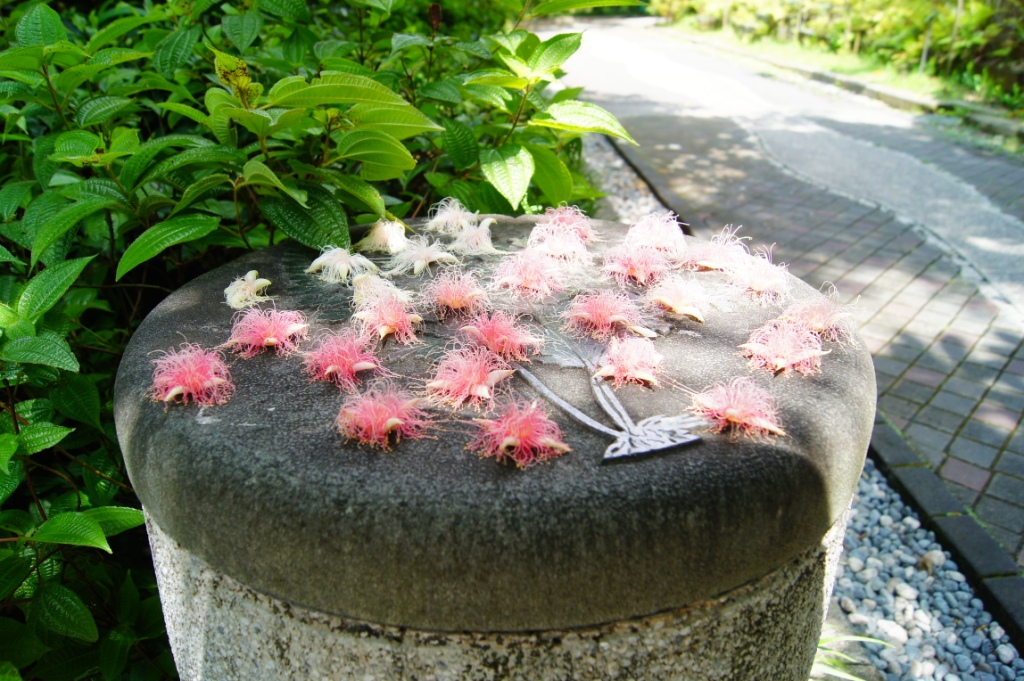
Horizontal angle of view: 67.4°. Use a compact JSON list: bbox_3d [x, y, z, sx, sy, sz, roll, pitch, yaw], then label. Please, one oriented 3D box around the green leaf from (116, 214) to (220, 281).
[{"bbox_3d":[-0.354,-0.096,0.790,0.130,0.018,0.045,-31,55,-12],"label":"green leaf"}]

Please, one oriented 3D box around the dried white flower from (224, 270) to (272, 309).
[{"bbox_3d":[-0.220,-0.045,0.638,0.038,0.025,0.038,1,24,0],"label":"dried white flower"}]

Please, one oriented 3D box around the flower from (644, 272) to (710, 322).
[{"bbox_3d":[0.133,-0.038,0.610,0.052,0.031,0.052,1,24,0],"label":"flower"}]

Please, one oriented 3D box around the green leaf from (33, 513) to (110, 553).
[{"bbox_3d":[-0.430,0.188,0.750,0.078,0.018,0.042,12,26,6],"label":"green leaf"}]

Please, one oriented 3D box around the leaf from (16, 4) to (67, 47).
[{"bbox_3d":[-0.521,-0.348,0.850,0.048,0.016,0.070,-2,65,0],"label":"leaf"}]

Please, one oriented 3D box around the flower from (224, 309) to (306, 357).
[{"bbox_3d":[-0.188,-0.010,0.587,0.061,0.025,0.058,-8,26,-17],"label":"flower"}]

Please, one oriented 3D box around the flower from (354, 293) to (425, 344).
[{"bbox_3d":[-0.093,-0.021,0.567,0.051,0.029,0.051,1,24,0],"label":"flower"}]

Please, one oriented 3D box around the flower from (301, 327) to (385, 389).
[{"bbox_3d":[-0.111,0.007,0.502,0.053,0.029,0.053,1,24,0],"label":"flower"}]

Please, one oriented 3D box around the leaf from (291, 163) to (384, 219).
[{"bbox_3d":[-0.186,-0.160,0.820,0.115,0.025,0.050,29,30,9],"label":"leaf"}]

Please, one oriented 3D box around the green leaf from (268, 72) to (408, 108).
[{"bbox_3d":[-0.167,-0.241,0.740,0.134,0.022,0.048,-1,-10,6],"label":"green leaf"}]

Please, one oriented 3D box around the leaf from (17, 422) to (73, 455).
[{"bbox_3d":[-0.439,0.092,0.720,0.055,0.015,0.034,-7,51,-14],"label":"leaf"}]

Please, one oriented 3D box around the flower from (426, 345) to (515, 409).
[{"bbox_3d":[-0.028,0.019,0.519,0.060,0.030,0.057,-1,25,-3],"label":"flower"}]

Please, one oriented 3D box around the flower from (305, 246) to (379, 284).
[{"bbox_3d":[-0.144,-0.067,0.643,0.062,0.022,0.056,-6,25,-12],"label":"flower"}]

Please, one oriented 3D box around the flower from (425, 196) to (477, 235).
[{"bbox_3d":[-0.067,-0.140,0.837,0.057,0.034,0.057,1,24,0],"label":"flower"}]

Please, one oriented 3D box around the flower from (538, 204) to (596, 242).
[{"bbox_3d":[0.059,-0.128,0.814,0.062,0.031,0.062,1,24,0],"label":"flower"}]

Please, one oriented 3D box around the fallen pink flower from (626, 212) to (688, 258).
[{"bbox_3d":[0.148,-0.107,0.782,0.056,0.033,0.056,-2,26,0],"label":"fallen pink flower"}]

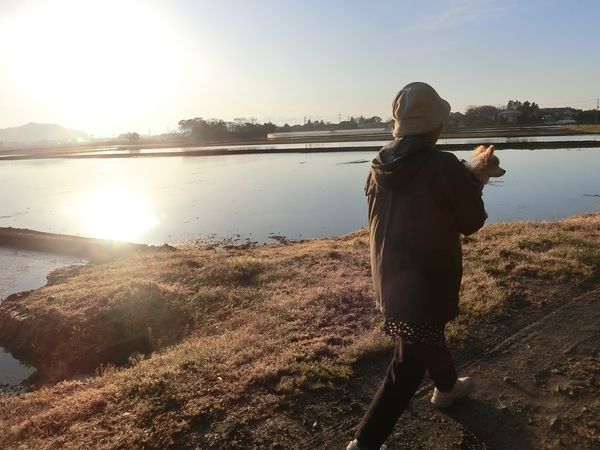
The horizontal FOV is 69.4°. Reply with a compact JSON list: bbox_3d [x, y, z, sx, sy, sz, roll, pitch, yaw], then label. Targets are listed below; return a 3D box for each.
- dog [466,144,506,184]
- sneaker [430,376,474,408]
[{"bbox_3d":[0.768,-0.223,1.952,0.340,0.270,0.160,-7,13,-24],"label":"dog"},{"bbox_3d":[0.809,0.846,2.263,0.245,0.100,0.090,-10,15,-32],"label":"sneaker"}]

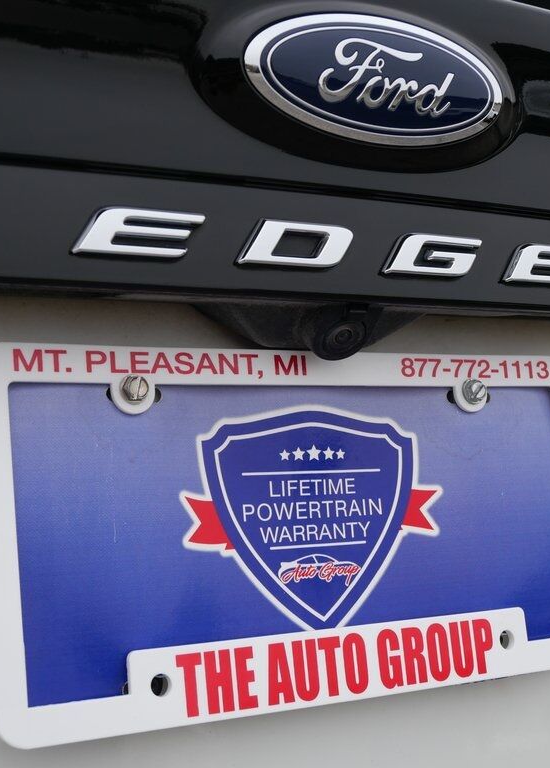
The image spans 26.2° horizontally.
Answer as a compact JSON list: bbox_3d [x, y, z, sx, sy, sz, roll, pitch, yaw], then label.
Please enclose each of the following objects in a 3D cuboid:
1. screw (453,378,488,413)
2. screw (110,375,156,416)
[{"bbox_3d":[0.097,0.005,0.581,0.018,0.017,0.010,0,-13,-29],"label":"screw"},{"bbox_3d":[-0.059,0.004,0.494,0.018,0.017,0.010,0,-13,-29],"label":"screw"}]

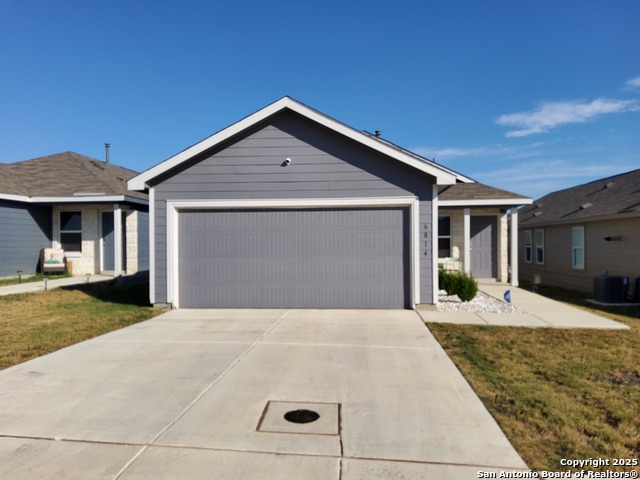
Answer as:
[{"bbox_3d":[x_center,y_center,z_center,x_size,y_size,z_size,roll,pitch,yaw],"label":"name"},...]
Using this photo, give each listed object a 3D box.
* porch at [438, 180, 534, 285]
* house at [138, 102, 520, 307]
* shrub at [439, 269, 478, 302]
[{"bbox_3d":[4.649,-0.224,14.834,3.250,3.200,1.750,0,0,5],"label":"porch"},{"bbox_3d":[1.594,-1.035,17.226,9.700,4.950,15.700,0,0,5],"label":"house"},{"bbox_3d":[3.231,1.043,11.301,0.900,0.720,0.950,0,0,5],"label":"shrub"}]

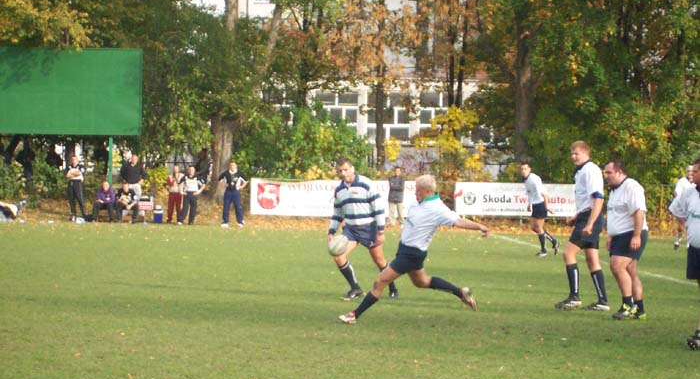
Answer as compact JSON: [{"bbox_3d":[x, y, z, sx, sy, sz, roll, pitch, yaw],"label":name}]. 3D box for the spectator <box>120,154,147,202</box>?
[{"bbox_3d":[-6.160,-0.057,76.300,0.720,1.860,0.420,1,0,-6],"label":"spectator"}]

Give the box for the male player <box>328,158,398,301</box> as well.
[{"bbox_3d":[0.152,0.483,32.500,0.680,1.710,0.600,1,0,27],"label":"male player"}]

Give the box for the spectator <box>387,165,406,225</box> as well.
[{"bbox_3d":[1.359,0.213,78.000,0.550,1.730,0.400,1,0,-3],"label":"spectator"}]

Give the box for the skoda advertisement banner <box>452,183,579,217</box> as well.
[{"bbox_3d":[5.197,0.301,79.500,4.100,0.970,0.050,1,0,-3],"label":"skoda advertisement banner"}]

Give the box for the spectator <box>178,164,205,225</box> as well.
[{"bbox_3d":[-4.457,0.169,75.300,0.720,1.670,0.400,1,0,-3],"label":"spectator"}]

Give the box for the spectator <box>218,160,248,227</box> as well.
[{"bbox_3d":[-3.142,0.127,72.300,0.800,1.780,0.400,1,0,-5],"label":"spectator"}]

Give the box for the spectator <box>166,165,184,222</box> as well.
[{"bbox_3d":[-4.936,0.141,75.500,0.520,1.660,0.380,1,0,0],"label":"spectator"}]

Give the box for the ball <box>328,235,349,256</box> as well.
[{"bbox_3d":[-0.120,0.596,28.300,0.190,0.280,0.190,49,11,35],"label":"ball"}]

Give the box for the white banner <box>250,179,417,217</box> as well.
[{"bbox_3d":[-0.414,0.249,76.300,4.900,1.050,0.060,1,0,-3],"label":"white banner"}]

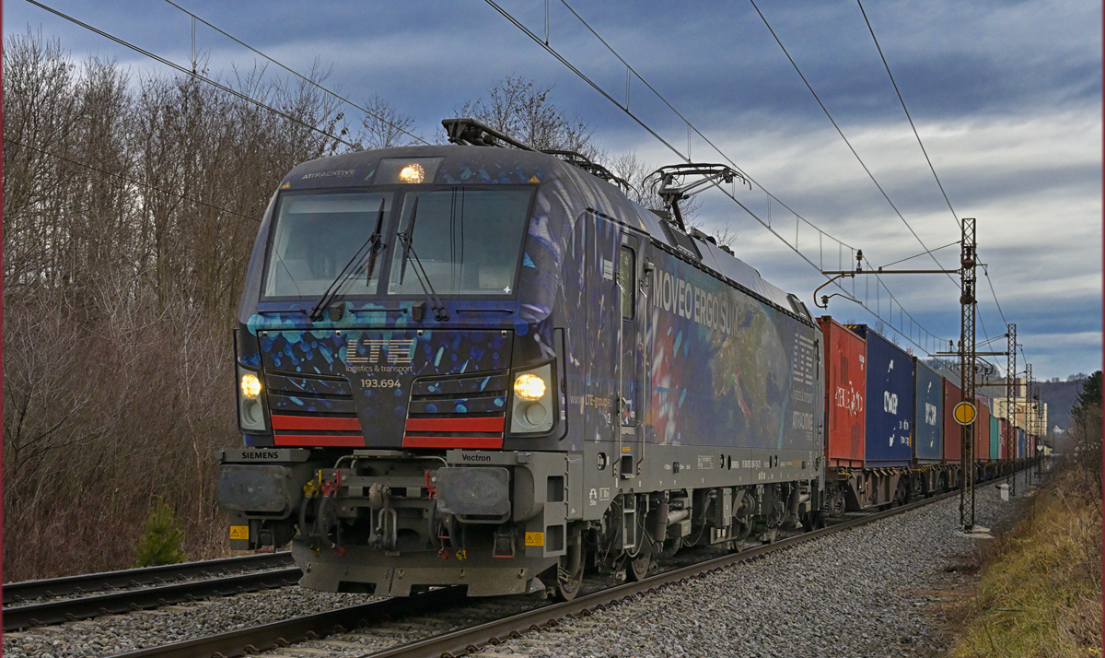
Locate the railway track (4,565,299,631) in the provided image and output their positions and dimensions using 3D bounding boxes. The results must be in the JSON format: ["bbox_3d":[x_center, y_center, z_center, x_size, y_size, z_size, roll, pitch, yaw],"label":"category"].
[{"bbox_3d":[-3.676,2.611,18.127,0.150,0.170,6.300,0,-4,15],"label":"railway track"}]

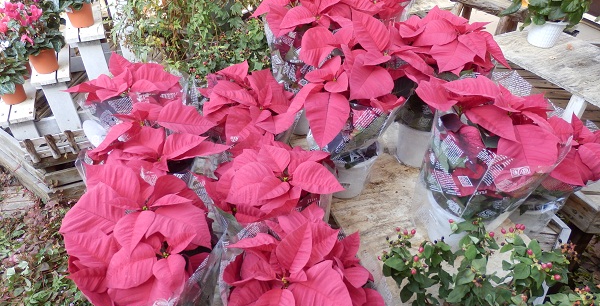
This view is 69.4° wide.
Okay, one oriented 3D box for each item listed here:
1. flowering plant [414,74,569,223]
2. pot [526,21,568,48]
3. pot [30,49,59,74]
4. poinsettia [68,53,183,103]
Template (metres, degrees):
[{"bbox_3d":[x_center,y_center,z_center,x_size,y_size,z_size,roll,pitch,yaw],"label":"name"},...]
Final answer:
[{"bbox_3d":[0.400,0.036,0.995,0.265,0.330,0.265,0,38,0],"label":"flowering plant"},{"bbox_3d":[1.052,-0.506,1.850,0.165,0.130,0.165,0,38,0],"label":"pot"},{"bbox_3d":[-1.147,-0.420,1.942,0.113,0.097,0.113,0,38,0],"label":"pot"},{"bbox_3d":[-0.561,-0.241,1.400,0.360,0.130,0.280,0,38,0],"label":"poinsettia"}]

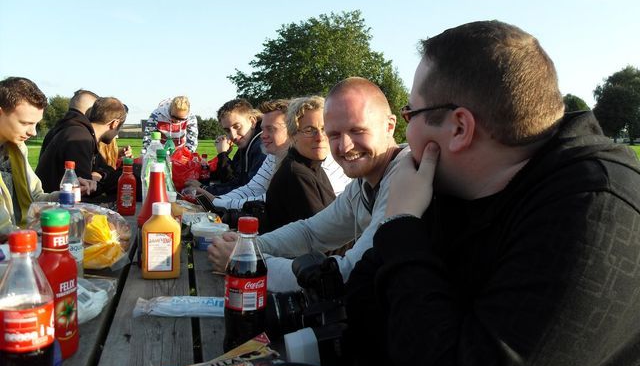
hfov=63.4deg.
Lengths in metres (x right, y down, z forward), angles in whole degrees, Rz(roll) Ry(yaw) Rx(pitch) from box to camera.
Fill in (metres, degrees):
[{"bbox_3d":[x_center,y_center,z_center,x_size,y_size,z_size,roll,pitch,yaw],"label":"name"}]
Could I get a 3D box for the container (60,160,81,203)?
[{"bbox_3d":[-0.888,0.043,1.850,0.066,0.235,0.066,-2,7,-26],"label":"container"}]

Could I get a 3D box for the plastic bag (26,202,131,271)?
[{"bbox_3d":[-0.679,0.136,1.450,0.270,0.130,0.250,0,5,-11],"label":"plastic bag"}]

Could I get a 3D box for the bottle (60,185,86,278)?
[{"bbox_3d":[-0.579,0.122,1.190,0.066,0.237,0.066,-2,7,-26],"label":"bottle"}]

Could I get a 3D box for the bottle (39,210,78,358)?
[{"bbox_3d":[-0.433,0.164,0.860,0.052,0.234,0.069,5,8,32],"label":"bottle"}]

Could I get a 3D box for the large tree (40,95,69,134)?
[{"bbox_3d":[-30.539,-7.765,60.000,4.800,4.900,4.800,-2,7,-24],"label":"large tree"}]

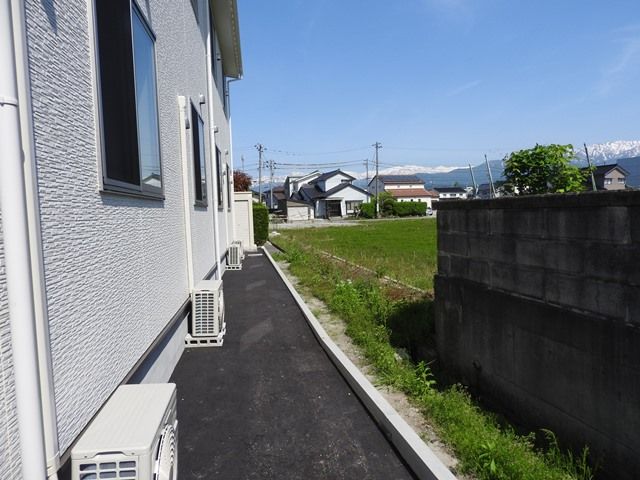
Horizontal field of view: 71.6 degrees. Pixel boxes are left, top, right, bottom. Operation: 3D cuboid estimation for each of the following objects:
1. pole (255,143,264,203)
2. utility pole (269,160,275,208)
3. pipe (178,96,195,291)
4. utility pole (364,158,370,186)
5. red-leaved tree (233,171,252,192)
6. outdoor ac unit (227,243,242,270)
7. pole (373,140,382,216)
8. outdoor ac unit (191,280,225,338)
[{"bbox_3d":[-8.314,-7.915,62.000,1.400,11.110,0.600,-2,4,0],"label":"pole"},{"bbox_3d":[-8.908,-9.233,82.000,1.300,11.440,0.600,-2,4,0],"label":"utility pole"},{"bbox_3d":[-1.570,-0.519,5.246,0.070,2.320,0.080,-3,4,-8],"label":"pipe"},{"bbox_3d":[8.886,-9.717,83.000,1.200,10.840,0.600,-2,4,0],"label":"utility pole"},{"bbox_3d":[-4.536,-1.935,25.000,2.200,4.010,2.200,-2,4,0],"label":"red-leaved tree"},{"bbox_3d":[-2.347,0.438,12.234,0.310,0.600,0.680,-3,4,-8],"label":"outdoor ac unit"},{"bbox_3d":[8.007,-8.310,62.000,1.400,10.600,0.600,-2,4,0],"label":"pole"},{"bbox_3d":[-1.321,0.802,5.304,0.310,0.550,0.670,-3,4,-8],"label":"outdoor ac unit"}]

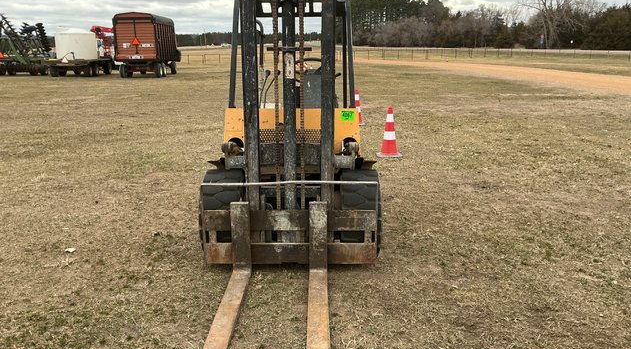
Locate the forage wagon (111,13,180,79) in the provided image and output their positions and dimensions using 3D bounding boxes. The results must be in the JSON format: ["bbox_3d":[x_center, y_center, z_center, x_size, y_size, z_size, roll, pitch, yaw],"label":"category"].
[{"bbox_3d":[-9.050,-7.066,28.023,2.250,3.100,6.100,-2,15,-6],"label":"forage wagon"}]

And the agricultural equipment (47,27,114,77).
[{"bbox_3d":[-12.850,-6.806,28.194,2.300,2.550,4.900,-2,15,-8],"label":"agricultural equipment"}]

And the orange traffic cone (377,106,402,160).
[{"bbox_3d":[1.075,-0.601,7.383,0.380,0.720,0.380,0,14,0],"label":"orange traffic cone"}]

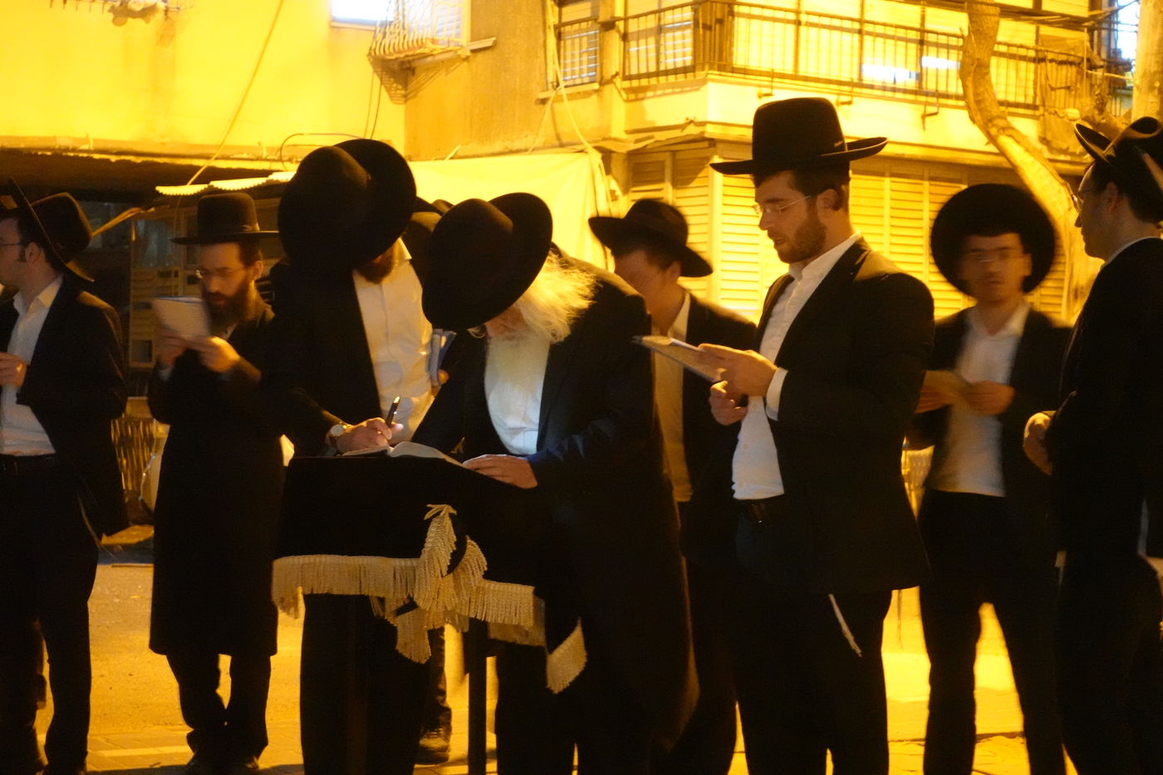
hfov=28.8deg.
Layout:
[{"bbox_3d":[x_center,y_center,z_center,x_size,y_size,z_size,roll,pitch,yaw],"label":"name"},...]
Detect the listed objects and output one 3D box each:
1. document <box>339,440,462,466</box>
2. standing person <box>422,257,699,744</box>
[{"bbox_3d":[-0.350,0.155,5.000,0.300,0.040,0.210,0,-14,40],"label":"document"},{"bbox_3d":[-0.060,0.400,5.150,0.660,1.630,0.580,0,0,-44],"label":"standing person"}]

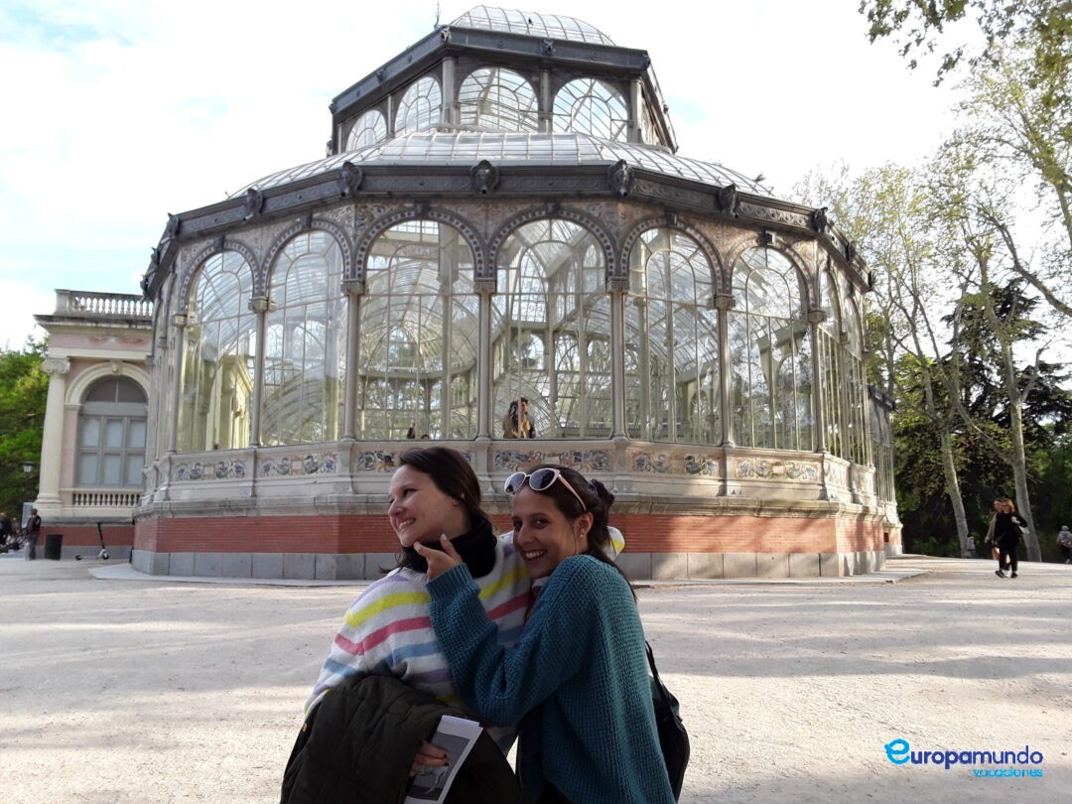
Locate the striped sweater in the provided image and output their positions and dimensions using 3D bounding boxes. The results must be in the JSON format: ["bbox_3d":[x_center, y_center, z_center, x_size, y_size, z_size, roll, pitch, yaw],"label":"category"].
[{"bbox_3d":[-0.221,0.549,1.869,0.620,0.560,0.360,-3,-9,20],"label":"striped sweater"}]

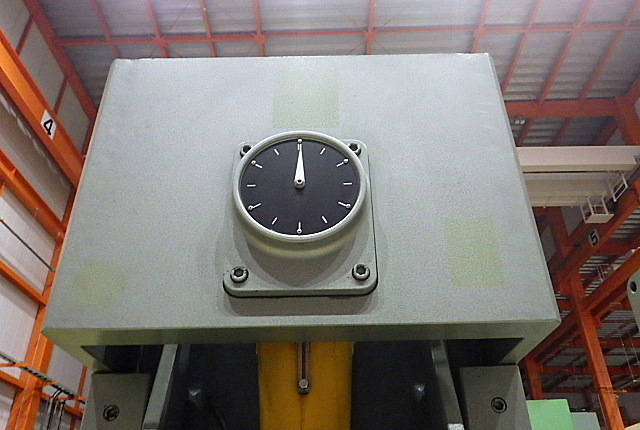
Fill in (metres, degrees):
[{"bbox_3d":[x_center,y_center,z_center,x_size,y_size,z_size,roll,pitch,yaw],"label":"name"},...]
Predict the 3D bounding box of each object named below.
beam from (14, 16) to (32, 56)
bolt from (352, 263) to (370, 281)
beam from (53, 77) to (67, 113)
[{"bbox_3d":[-6.220,-3.775,10.905,0.100,1.200,0.100,-1,-31,-1],"label":"beam"},{"bbox_3d":[0.041,0.057,0.510,0.017,0.017,0.011,-1,-31,0],"label":"bolt"},{"bbox_3d":[-6.236,-2.871,12.461,0.100,1.200,0.100,-1,-31,-1],"label":"beam"}]

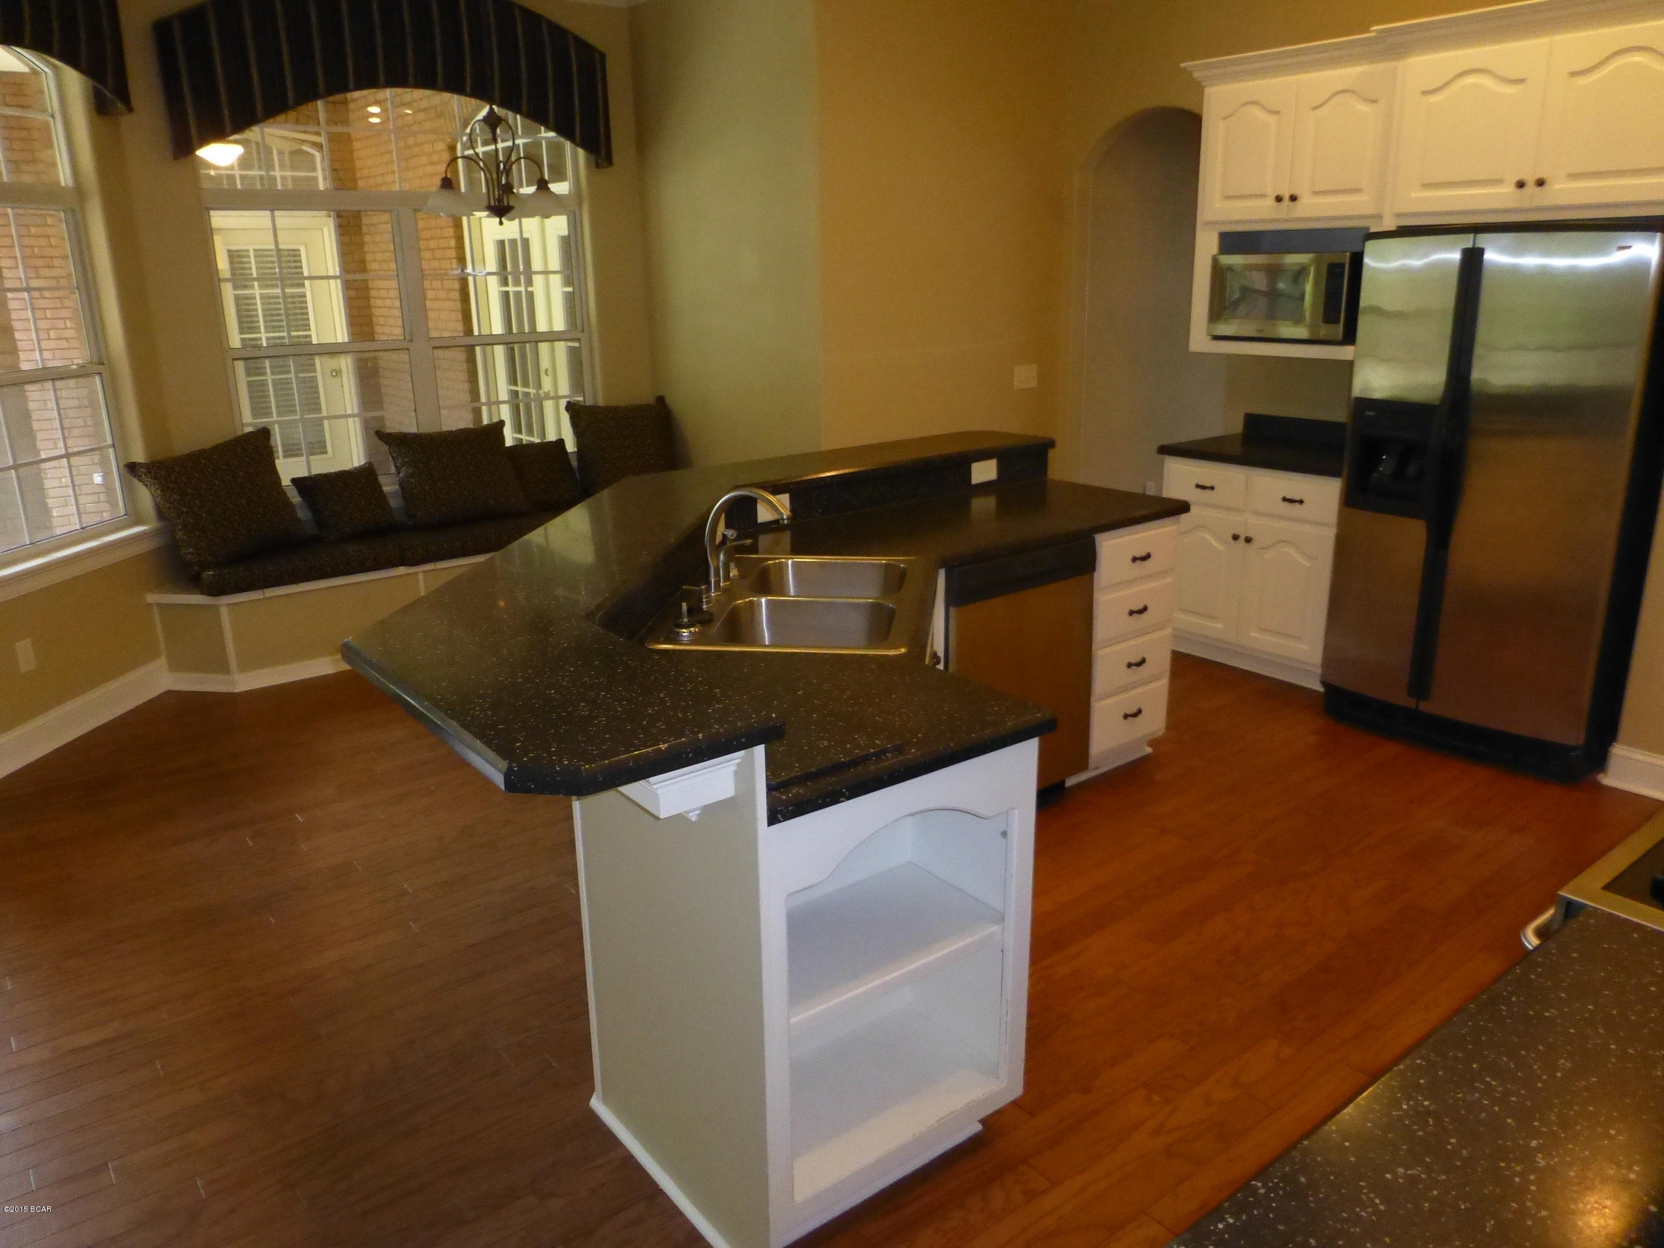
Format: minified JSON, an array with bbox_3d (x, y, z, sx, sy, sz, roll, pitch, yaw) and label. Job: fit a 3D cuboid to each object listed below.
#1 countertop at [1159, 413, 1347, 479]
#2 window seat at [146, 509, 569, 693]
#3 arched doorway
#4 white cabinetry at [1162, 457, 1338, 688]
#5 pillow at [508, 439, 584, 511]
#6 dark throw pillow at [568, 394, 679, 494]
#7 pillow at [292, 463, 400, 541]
[{"bbox_3d":[1.920,-0.766,4.874,0.630,0.132,0.880,-13,20,-34],"label":"countertop"},{"bbox_3d":[-1.843,-0.196,5.602,2.570,0.520,0.490,-13,20,-34],"label":"window seat"},{"bbox_3d":[1.614,-1.295,5.796,0.130,2.375,0.990,-13,20,-34],"label":"arched doorway"},{"bbox_3d":[1.946,-0.280,5.008,0.610,0.876,0.840,-13,20,-34],"label":"white cabinetry"},{"bbox_3d":[-1.471,-0.735,5.841,0.360,0.340,0.130,-18,3,-34],"label":"pillow"},{"bbox_3d":[-1.091,-0.891,6.036,0.540,0.520,0.170,-9,4,-25],"label":"dark throw pillow"},{"bbox_3d":[-2.241,-0.543,5.309,0.360,0.340,0.130,-23,6,-34],"label":"pillow"}]

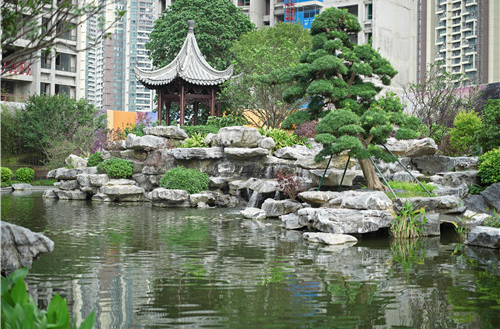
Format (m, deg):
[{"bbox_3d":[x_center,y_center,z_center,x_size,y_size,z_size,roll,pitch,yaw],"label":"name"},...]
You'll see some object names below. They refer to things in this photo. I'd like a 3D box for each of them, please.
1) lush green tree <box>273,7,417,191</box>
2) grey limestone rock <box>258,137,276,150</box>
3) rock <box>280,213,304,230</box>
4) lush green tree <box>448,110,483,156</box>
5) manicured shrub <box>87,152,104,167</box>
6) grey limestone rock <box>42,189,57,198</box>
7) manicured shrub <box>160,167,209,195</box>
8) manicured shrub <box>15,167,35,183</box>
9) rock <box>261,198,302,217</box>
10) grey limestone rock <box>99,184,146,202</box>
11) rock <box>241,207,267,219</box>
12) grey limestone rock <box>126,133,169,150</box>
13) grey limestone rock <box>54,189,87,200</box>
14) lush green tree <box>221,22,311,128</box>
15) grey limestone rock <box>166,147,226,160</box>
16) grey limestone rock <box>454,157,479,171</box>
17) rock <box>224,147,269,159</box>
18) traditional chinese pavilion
[{"bbox_3d":[2.452,-1.634,19.200,3.671,4.576,3.200,1,0,0],"label":"lush green tree"},{"bbox_3d":[0.733,-0.844,30.690,0.663,0.496,0.600,1,0,1],"label":"grey limestone rock"},{"bbox_3d":[1.024,1.373,18.400,0.578,0.412,0.500,1,0,0],"label":"rock"},{"bbox_3d":[7.892,-1.096,27.900,1.206,1.754,1.300,1,0,16],"label":"lush green tree"},{"bbox_3d":[-6.475,-0.210,32.000,0.754,0.598,0.750,1,0,0],"label":"manicured shrub"},{"bbox_3d":[-9.951,1.439,37.900,0.720,0.480,0.600,1,0,0],"label":"grey limestone rock"},{"bbox_3d":[-2.486,0.612,29.202,1.874,1.071,1.750,1,0,-5],"label":"manicured shrub"},{"bbox_3d":[-15.061,0.668,51.000,1.270,1.030,1.250,1,0,0],"label":"manicured shrub"},{"bbox_3d":[1.110,1.515,26.900,1.450,0.600,1.000,1,0,0],"label":"rock"},{"bbox_3d":[-5.217,1.177,31.000,1.867,0.694,1.200,1,0,0],"label":"grey limestone rock"},{"bbox_3d":[0.118,1.622,25.800,0.860,0.380,0.620,1,0,0],"label":"rock"},{"bbox_3d":[-4.201,-0.943,31.300,1.722,0.738,1.150,1,0,0],"label":"grey limestone rock"},{"bbox_3d":[-8.721,1.458,37.100,1.530,0.550,1.000,1,0,0],"label":"grey limestone rock"},{"bbox_3d":[0.894,-4.443,39.000,4.800,5.600,4.500,1,0,0],"label":"lush green tree"},{"bbox_3d":[-2.236,-0.456,31.620,2.360,0.511,1.200,1,0,-4],"label":"grey limestone rock"},{"bbox_3d":[7.655,-0.035,27.000,0.860,0.480,0.650,1,0,0],"label":"grey limestone rock"},{"bbox_3d":[-0.149,-0.511,32.500,1.870,0.500,1.200,1,0,0],"label":"rock"},{"bbox_3d":[-3.058,-4.372,38.595,5.600,5.863,5.000,1,0,-21],"label":"traditional chinese pavilion"}]

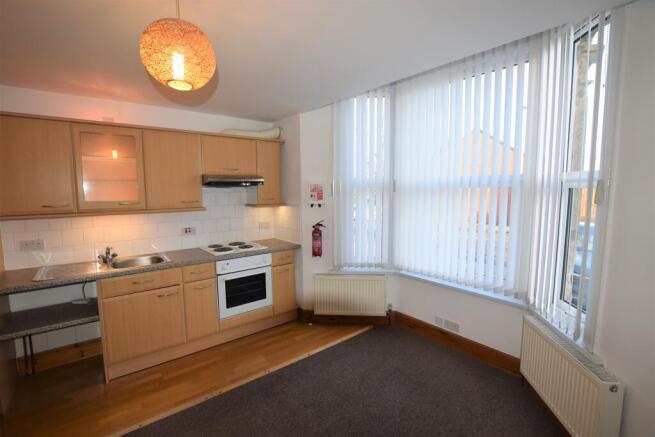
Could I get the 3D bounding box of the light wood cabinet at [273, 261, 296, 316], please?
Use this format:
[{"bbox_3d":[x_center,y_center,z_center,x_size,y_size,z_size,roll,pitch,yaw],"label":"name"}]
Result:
[{"bbox_3d":[-0.660,0.799,3.380,0.270,0.569,0.570,-5,7,-36],"label":"light wood cabinet"}]

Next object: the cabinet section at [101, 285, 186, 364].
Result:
[{"bbox_3d":[-1.746,0.900,2.645,0.588,0.585,0.550,-5,8,-36],"label":"cabinet section"}]

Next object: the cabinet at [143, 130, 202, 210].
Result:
[{"bbox_3d":[-1.587,-0.474,2.798,0.488,0.728,0.320,-5,7,-36],"label":"cabinet"}]

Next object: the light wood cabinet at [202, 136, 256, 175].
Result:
[{"bbox_3d":[-1.151,-0.676,3.099,0.595,0.393,0.320,-5,7,-36],"label":"light wood cabinet"}]

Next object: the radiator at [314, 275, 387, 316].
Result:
[{"bbox_3d":[0.255,0.877,3.104,0.800,0.488,0.075,0,5,4],"label":"radiator"}]

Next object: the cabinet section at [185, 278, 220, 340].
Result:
[{"bbox_3d":[-1.391,0.869,2.907,0.297,0.585,0.550,-5,8,-36],"label":"cabinet section"}]

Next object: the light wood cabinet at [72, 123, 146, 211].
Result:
[{"bbox_3d":[-1.982,-0.442,2.513,0.487,0.728,0.320,-5,7,-36],"label":"light wood cabinet"}]

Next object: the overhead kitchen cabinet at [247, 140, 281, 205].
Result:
[{"bbox_3d":[-0.787,-0.538,3.375,0.300,0.728,0.320,-5,7,-36],"label":"overhead kitchen cabinet"}]

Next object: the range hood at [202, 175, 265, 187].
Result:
[{"bbox_3d":[-1.093,-0.432,3.047,0.597,0.095,0.505,-5,7,-36],"label":"range hood"}]

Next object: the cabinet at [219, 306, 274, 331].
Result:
[{"bbox_3d":[-1.006,1.048,3.142,0.598,0.127,0.560,-5,7,-36],"label":"cabinet"}]

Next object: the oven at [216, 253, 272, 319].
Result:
[{"bbox_3d":[-1.005,0.689,3.101,0.598,0.595,0.560,-5,7,-36],"label":"oven"}]

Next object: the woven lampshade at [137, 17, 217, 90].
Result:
[{"bbox_3d":[-0.654,-0.714,1.210,0.297,0.278,0.297,-5,7,-36],"label":"woven lampshade"}]

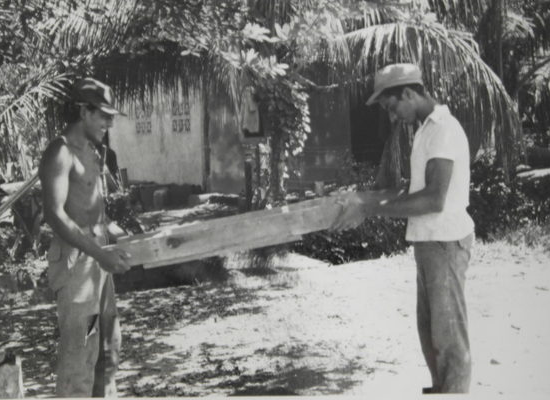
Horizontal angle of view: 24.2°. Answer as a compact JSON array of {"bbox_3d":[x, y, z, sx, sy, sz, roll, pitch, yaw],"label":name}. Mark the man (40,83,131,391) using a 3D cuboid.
[{"bbox_3d":[-0.935,0.235,6.350,0.480,1.680,0.500,2,4,33],"label":"man"}]

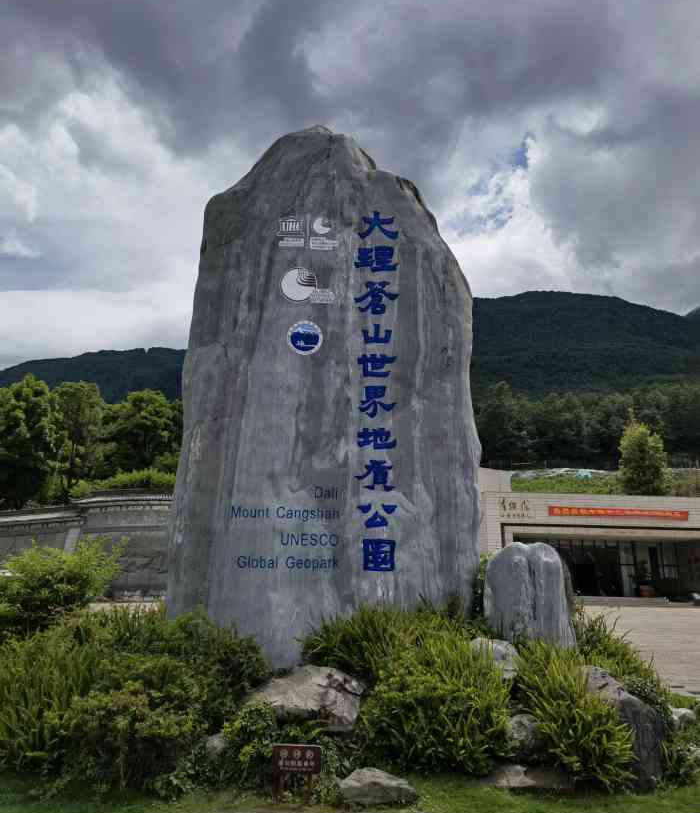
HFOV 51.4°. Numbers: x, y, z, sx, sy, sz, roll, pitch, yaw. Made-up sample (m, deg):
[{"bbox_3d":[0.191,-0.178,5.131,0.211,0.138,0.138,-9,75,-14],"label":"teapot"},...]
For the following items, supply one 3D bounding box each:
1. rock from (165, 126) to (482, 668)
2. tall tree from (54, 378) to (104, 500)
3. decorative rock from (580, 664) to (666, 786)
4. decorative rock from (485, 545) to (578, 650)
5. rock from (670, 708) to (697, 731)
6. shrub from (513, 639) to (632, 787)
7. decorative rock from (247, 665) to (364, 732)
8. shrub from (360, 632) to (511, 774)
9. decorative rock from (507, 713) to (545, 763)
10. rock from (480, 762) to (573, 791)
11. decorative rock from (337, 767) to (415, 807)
[{"bbox_3d":[-0.354,-0.441,9.358,3.650,7.200,1.600,0,-15,0],"label":"rock"},{"bbox_3d":[-13.699,1.782,36.724,2.500,6.200,2.500,0,-15,0],"label":"tall tree"},{"bbox_3d":[2.427,2.786,6.458,0.740,0.940,0.700,0,-15,0],"label":"decorative rock"},{"bbox_3d":[2.058,2.255,8.300,1.080,1.350,0.800,0,-15,0],"label":"decorative rock"},{"bbox_3d":[3.491,3.292,7.618,0.290,0.280,0.270,0,-15,0],"label":"rock"},{"bbox_3d":[2.023,2.711,6.529,1.020,1.080,0.950,0,-15,0],"label":"shrub"},{"bbox_3d":[-0.437,2.737,6.987,1.120,0.500,0.800,0,-15,0],"label":"decorative rock"},{"bbox_3d":[0.791,2.722,6.733,1.400,1.080,1.100,0,-15,0],"label":"shrub"},{"bbox_3d":[1.554,2.979,6.408,0.360,0.460,0.380,0,-15,0],"label":"decorative rock"},{"bbox_3d":[1.490,3.069,6.075,0.800,0.200,0.500,0,-15,0],"label":"rock"},{"bbox_3d":[0.214,2.932,5.666,0.600,0.260,0.420,0,-15,0],"label":"decorative rock"}]

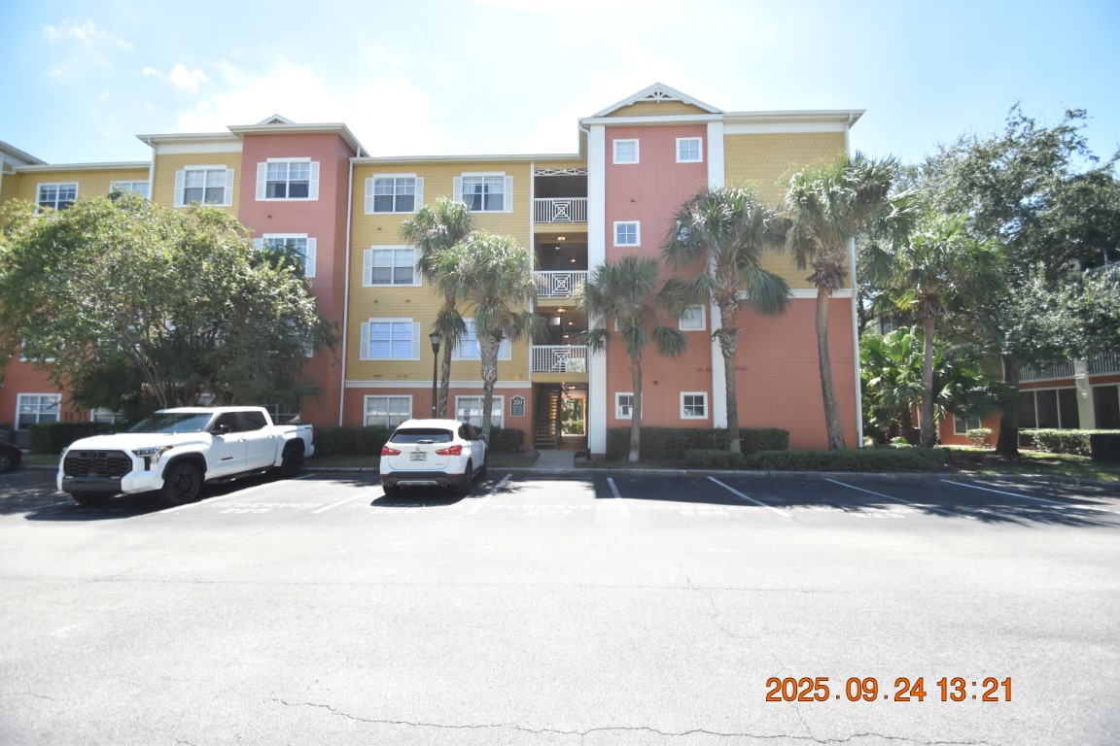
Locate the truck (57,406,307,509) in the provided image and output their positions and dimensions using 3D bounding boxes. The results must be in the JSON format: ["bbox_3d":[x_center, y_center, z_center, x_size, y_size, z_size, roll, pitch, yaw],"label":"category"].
[{"bbox_3d":[-8.326,1.754,11.207,2.080,1.980,5.930,0,-5,0],"label":"truck"}]

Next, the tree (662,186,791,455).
[{"bbox_3d":[5.586,-1.746,15.390,4.100,9.240,3.980,0,-5,0],"label":"tree"}]

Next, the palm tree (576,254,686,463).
[{"bbox_3d":[2.445,-0.550,15.394,3.700,6.850,3.590,0,-5,0],"label":"palm tree"}]

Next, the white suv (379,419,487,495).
[{"bbox_3d":[-2.986,1.989,11.722,1.900,1.600,4.450,0,-5,-3],"label":"white suv"}]

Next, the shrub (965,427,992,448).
[{"bbox_3d":[18.332,2.855,20.438,0.940,0.890,0.910,0,-5,0],"label":"shrub"}]

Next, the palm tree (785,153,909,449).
[{"bbox_3d":[9.585,-2.305,15.334,3.500,10.350,3.400,0,-5,0],"label":"palm tree"}]

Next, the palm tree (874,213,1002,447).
[{"bbox_3d":[13.175,-1.368,16.062,3.470,8.610,3.360,0,-5,0],"label":"palm tree"}]

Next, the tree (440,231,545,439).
[{"bbox_3d":[-2.350,-1.022,16.033,3.650,7.890,3.540,0,-5,0],"label":"tree"}]

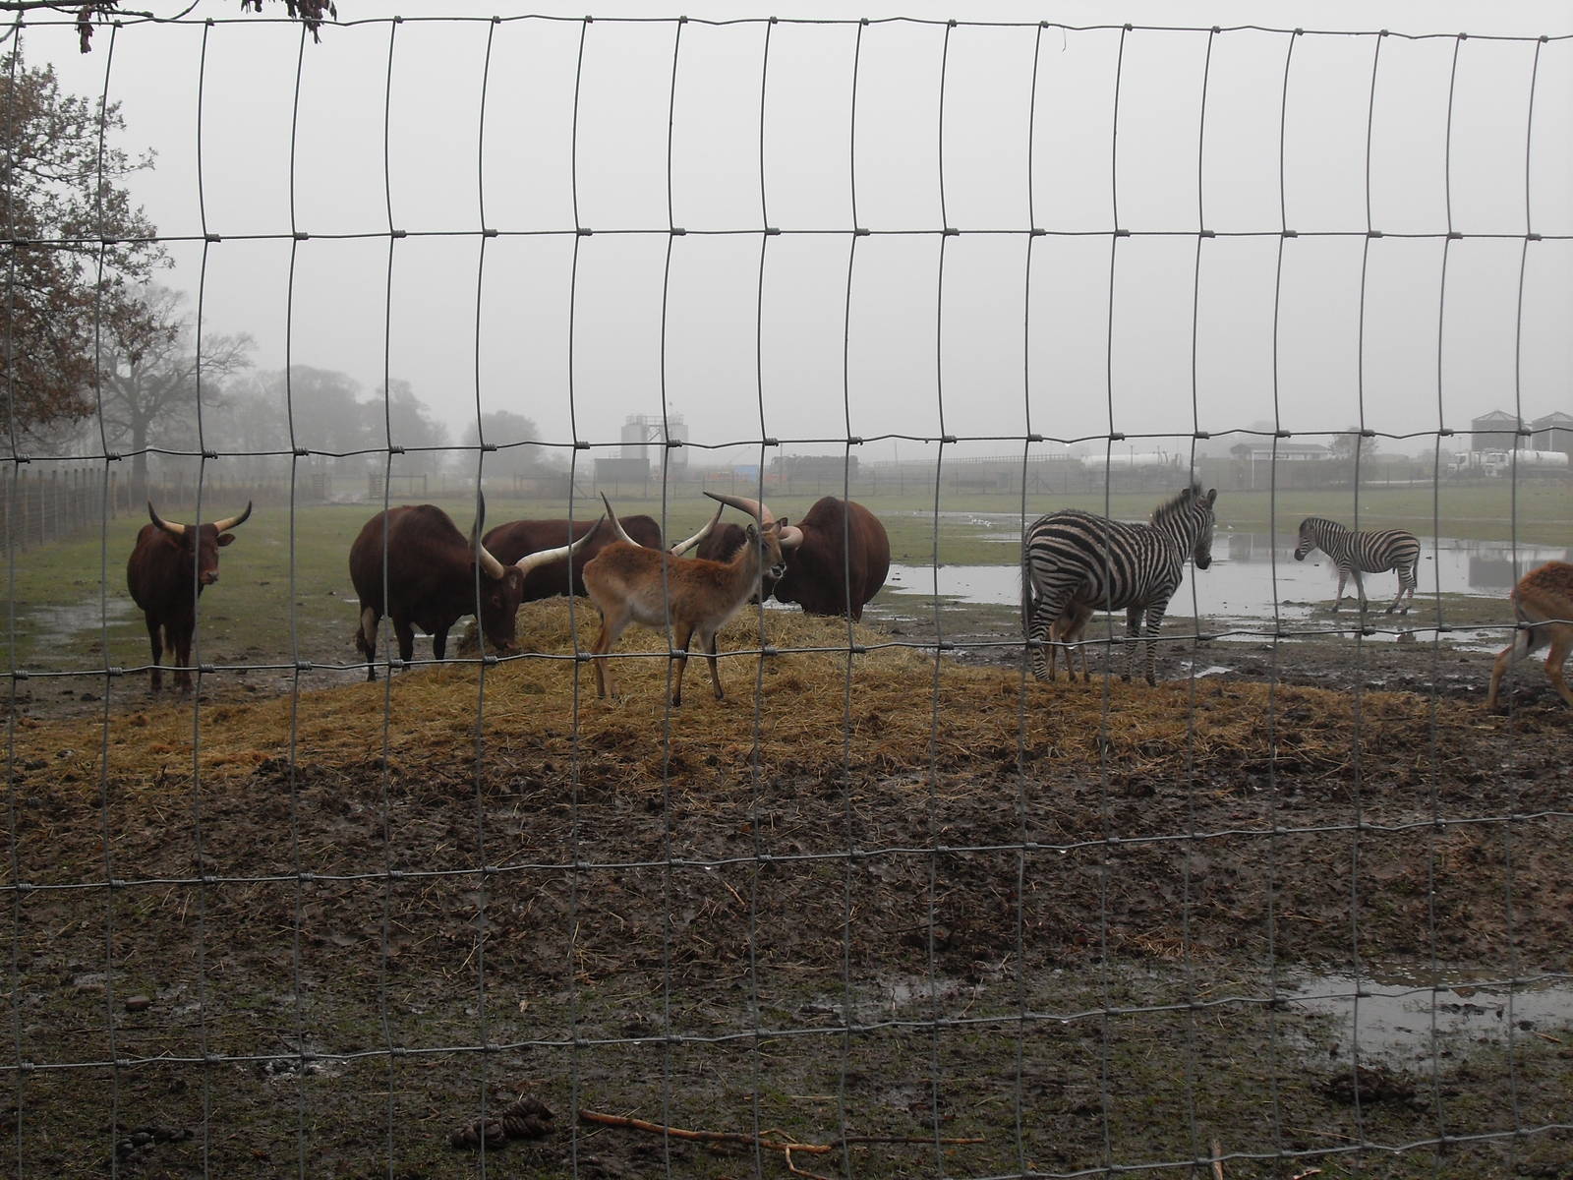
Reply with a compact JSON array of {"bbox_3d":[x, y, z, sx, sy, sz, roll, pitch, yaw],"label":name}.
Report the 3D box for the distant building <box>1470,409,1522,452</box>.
[{"bbox_3d":[94.907,-19.868,255.000,7.100,8.700,7.100,0,4,0],"label":"distant building"}]

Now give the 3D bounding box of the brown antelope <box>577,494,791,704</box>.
[{"bbox_3d":[-0.641,0.127,12.000,1.280,1.200,0.380,1,4,22],"label":"brown antelope"}]

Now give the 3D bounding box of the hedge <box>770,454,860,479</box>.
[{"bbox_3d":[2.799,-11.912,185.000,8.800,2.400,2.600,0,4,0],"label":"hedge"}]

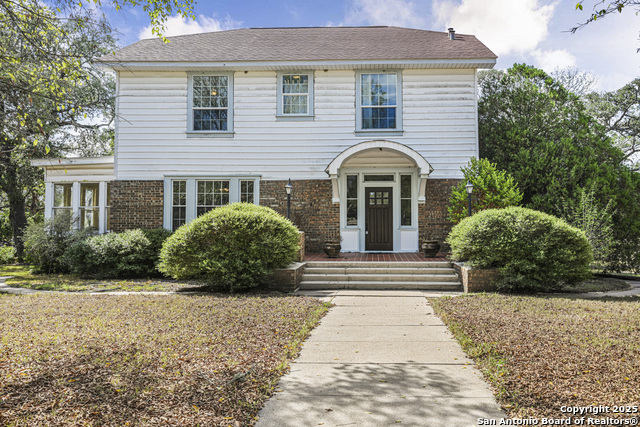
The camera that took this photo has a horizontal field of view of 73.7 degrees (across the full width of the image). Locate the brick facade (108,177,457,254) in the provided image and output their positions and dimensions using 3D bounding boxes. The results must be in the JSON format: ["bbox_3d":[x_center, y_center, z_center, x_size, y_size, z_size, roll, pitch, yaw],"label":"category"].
[{"bbox_3d":[-0.900,0.150,13.850,11.700,2.650,0.400,0,0,2],"label":"brick facade"}]

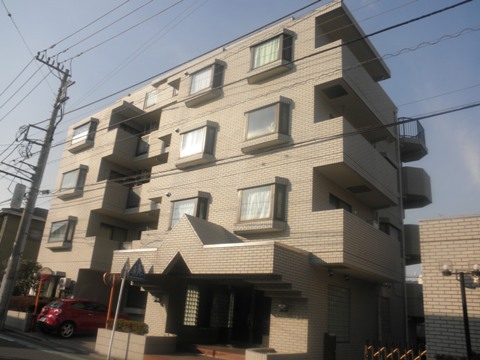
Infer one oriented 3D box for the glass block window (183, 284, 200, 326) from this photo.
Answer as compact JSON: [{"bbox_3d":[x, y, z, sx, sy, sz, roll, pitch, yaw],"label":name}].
[{"bbox_3d":[-1.662,4.349,13.472,0.120,1.350,0.620,-11,-24,38],"label":"glass block window"}]

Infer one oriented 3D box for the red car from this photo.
[{"bbox_3d":[-6.671,6.042,17.099,1.730,1.450,4.060,-9,-22,35],"label":"red car"}]

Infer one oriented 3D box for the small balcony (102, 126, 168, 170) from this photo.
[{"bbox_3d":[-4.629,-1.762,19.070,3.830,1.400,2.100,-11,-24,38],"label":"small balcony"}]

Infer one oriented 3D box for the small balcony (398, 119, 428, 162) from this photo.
[{"bbox_3d":[8.636,-2.078,19.674,1.300,1.300,2.400,-11,-24,38],"label":"small balcony"}]

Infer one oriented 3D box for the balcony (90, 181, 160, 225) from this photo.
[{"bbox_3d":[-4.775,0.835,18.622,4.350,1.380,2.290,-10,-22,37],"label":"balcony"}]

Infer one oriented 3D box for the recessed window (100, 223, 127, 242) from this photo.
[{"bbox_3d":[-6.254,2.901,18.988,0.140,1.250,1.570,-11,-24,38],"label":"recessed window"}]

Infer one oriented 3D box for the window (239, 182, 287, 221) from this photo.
[{"bbox_3d":[0.608,0.751,11.627,1.360,1.050,0.500,-10,-22,37],"label":"window"}]

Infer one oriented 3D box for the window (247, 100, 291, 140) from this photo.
[{"bbox_3d":[0.875,-1.770,12.492,1.360,1.070,0.470,-11,-24,38],"label":"window"}]

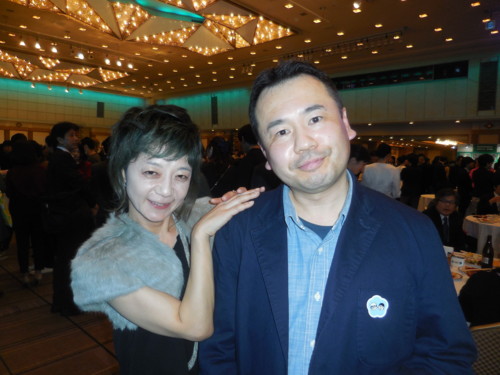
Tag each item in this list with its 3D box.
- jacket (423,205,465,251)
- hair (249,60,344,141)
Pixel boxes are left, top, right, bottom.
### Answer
[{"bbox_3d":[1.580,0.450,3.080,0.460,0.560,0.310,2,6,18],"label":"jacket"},{"bbox_3d":[0.090,-0.168,0.740,0.177,0.165,0.190,-19,2,10],"label":"hair"}]

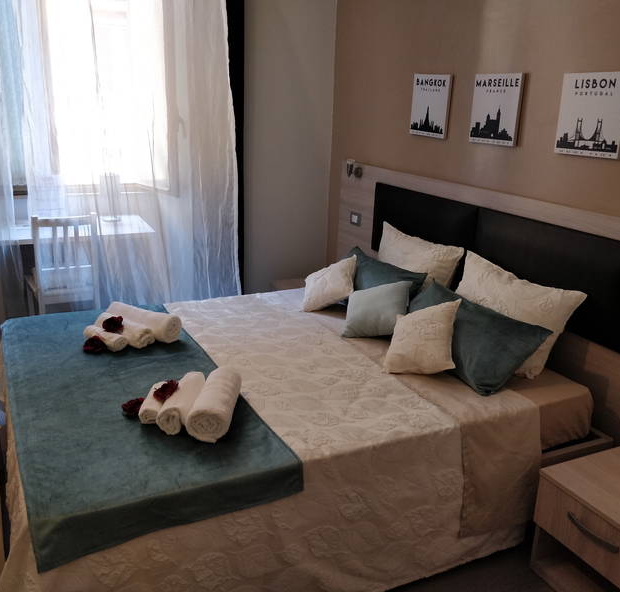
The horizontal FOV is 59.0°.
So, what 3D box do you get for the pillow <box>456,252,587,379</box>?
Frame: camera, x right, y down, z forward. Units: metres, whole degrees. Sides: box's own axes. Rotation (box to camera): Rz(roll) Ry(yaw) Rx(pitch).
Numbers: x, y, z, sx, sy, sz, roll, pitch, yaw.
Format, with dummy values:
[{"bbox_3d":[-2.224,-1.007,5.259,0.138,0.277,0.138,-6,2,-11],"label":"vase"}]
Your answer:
[{"bbox_3d":[0.841,0.067,2.422,0.150,0.410,0.690,20,8,-31],"label":"pillow"}]

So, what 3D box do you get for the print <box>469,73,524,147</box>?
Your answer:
[{"bbox_3d":[0.856,-0.855,2.515,0.022,0.305,0.300,-7,21,-25],"label":"print"}]

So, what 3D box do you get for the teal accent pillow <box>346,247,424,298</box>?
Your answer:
[{"bbox_3d":[0.306,-0.042,2.821,0.140,0.380,0.650,35,-1,-32],"label":"teal accent pillow"}]

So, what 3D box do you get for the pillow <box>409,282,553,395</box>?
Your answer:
[{"bbox_3d":[0.646,0.153,2.340,0.380,0.140,0.660,-47,32,-5],"label":"pillow"}]

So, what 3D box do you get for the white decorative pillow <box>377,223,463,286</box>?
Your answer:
[{"bbox_3d":[0.536,-0.156,3.023,0.150,0.410,0.690,20,8,-31],"label":"white decorative pillow"}]

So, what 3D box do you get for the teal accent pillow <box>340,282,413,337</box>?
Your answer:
[{"bbox_3d":[0.309,0.060,2.522,0.310,0.110,0.300,-11,43,28],"label":"teal accent pillow"}]

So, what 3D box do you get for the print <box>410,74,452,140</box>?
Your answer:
[{"bbox_3d":[0.646,-1.010,2.918,0.022,0.305,0.300,-7,21,-25],"label":"print"}]

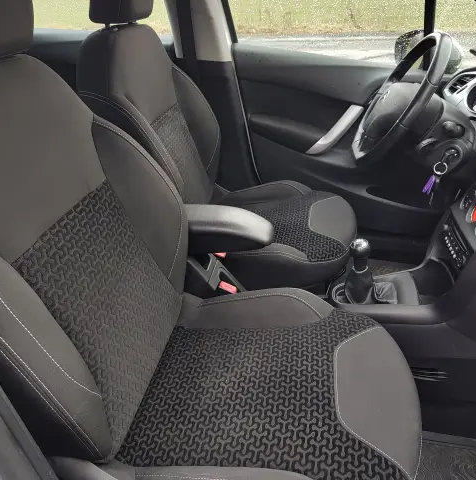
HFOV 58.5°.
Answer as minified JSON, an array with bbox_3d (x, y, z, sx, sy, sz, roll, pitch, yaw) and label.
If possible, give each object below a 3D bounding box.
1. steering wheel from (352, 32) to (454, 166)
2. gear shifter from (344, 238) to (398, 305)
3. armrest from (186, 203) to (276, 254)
[{"bbox_3d":[0.448,-0.371,1.153,0.085,0.366,0.375,27,33,-7],"label":"steering wheel"},{"bbox_3d":[0.336,0.070,1.050,0.130,0.175,0.100,4,33,8],"label":"gear shifter"},{"bbox_3d":[-0.080,-0.037,1.097,0.340,0.086,0.110,2,32,10],"label":"armrest"}]

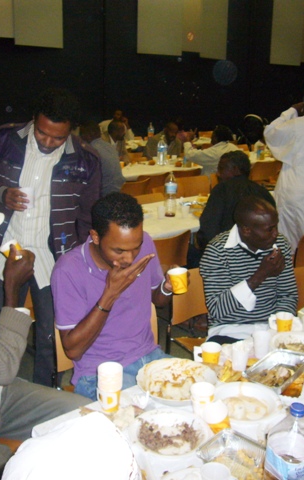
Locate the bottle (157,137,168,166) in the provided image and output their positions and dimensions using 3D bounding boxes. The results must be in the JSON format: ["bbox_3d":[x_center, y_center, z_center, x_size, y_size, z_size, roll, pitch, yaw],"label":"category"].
[{"bbox_3d":[0.115,-0.997,5.760,0.088,0.315,0.088,0,18,0],"label":"bottle"}]

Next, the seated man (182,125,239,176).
[{"bbox_3d":[0.722,-0.745,6.257,0.620,1.260,0.750,-7,17,-24],"label":"seated man"}]

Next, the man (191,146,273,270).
[{"bbox_3d":[0.444,-0.017,3.661,0.550,1.230,0.780,-14,22,-43],"label":"man"}]

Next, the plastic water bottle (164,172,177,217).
[{"bbox_3d":[0.134,-0.325,3.639,0.088,0.320,0.088,0,18,0],"label":"plastic water bottle"}]

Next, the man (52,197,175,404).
[{"bbox_3d":[-0.037,0.469,1.837,0.530,1.240,0.780,-10,19,-34],"label":"man"}]

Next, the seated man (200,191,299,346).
[{"bbox_3d":[0.527,0.438,2.170,0.500,1.240,0.760,-9,20,-27],"label":"seated man"}]

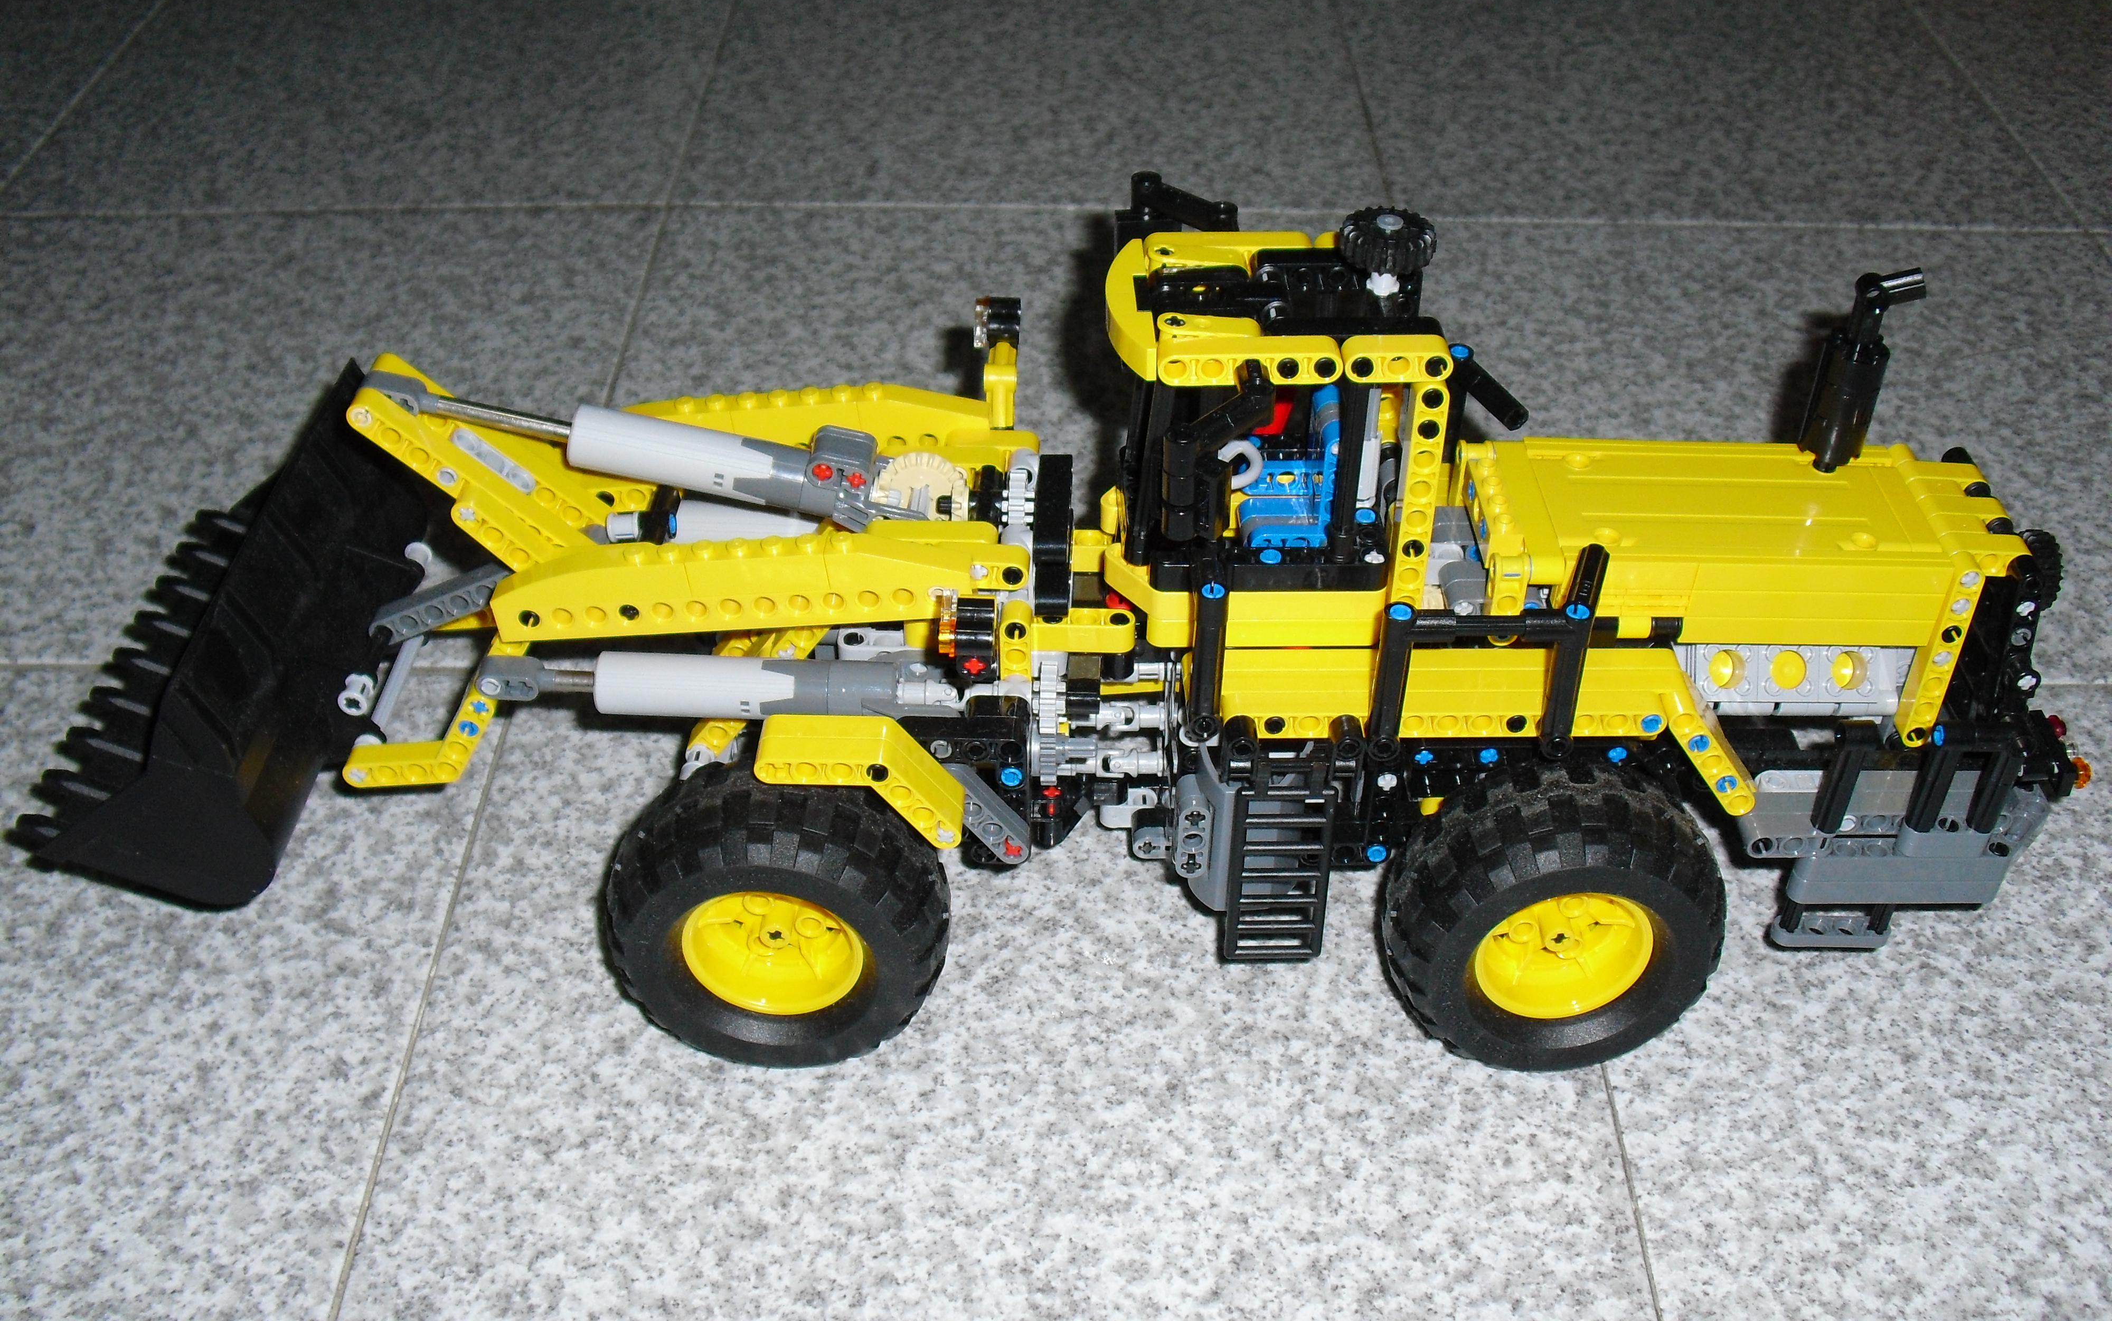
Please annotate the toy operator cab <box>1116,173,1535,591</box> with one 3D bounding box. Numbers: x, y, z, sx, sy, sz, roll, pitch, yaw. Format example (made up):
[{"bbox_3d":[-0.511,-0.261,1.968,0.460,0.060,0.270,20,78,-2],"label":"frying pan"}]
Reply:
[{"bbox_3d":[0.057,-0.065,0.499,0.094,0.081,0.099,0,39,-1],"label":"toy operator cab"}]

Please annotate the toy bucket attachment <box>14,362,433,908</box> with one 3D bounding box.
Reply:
[{"bbox_3d":[-0.204,-0.012,0.551,0.073,0.056,0.148,16,38,-9],"label":"toy bucket attachment"}]

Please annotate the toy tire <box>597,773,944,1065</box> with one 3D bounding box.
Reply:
[{"bbox_3d":[-0.067,0.062,0.532,0.080,0.080,0.036,2,39,2],"label":"toy tire"}]

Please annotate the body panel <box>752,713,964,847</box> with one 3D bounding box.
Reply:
[{"bbox_3d":[-0.044,0.028,0.510,0.047,0.027,0.016,2,39,2],"label":"body panel"}]

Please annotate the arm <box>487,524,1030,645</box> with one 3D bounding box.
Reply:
[{"bbox_3d":[-0.067,-0.022,0.500,0.127,0.021,0.018,-3,39,6],"label":"arm"}]

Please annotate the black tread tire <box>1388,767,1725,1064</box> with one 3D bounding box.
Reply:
[{"bbox_3d":[0.121,0.064,0.530,0.080,0.080,0.036,0,39,-1],"label":"black tread tire"}]

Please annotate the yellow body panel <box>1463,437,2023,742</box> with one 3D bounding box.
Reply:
[{"bbox_3d":[0.162,-0.019,0.538,0.130,0.057,0.055,0,39,-1],"label":"yellow body panel"}]

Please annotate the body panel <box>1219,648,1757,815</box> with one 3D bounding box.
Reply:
[{"bbox_3d":[0.103,0.017,0.521,0.132,0.034,0.024,0,39,-1],"label":"body panel"}]

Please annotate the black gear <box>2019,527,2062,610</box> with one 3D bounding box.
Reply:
[{"bbox_3d":[0.243,-0.024,0.536,0.008,0.021,0.021,0,39,-1],"label":"black gear"}]

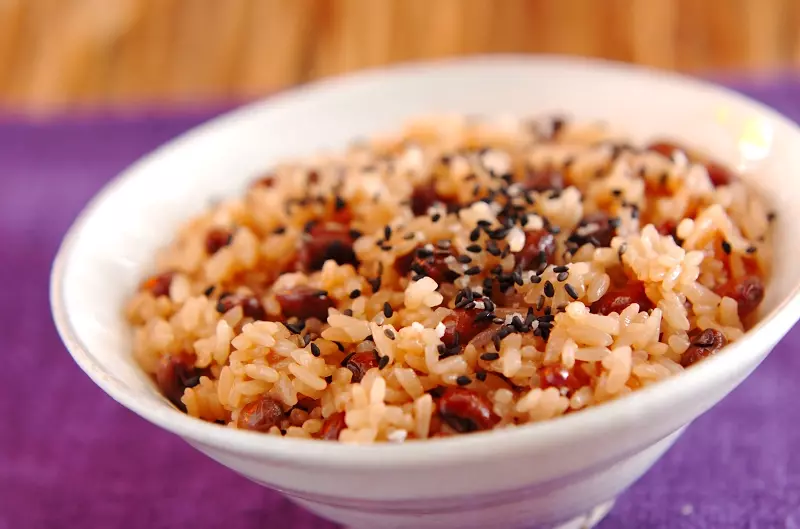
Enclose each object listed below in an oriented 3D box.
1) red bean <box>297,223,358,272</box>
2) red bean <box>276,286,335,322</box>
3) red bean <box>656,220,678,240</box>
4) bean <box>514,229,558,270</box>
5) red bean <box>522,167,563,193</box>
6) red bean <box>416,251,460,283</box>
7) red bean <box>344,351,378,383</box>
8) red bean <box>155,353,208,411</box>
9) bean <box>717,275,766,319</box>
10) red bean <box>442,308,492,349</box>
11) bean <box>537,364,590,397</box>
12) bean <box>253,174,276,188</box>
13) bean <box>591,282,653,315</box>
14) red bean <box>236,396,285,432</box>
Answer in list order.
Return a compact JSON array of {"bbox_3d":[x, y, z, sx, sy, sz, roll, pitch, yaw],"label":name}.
[{"bbox_3d":[-0.012,-0.003,0.471,0.010,0.007,0.007,-1,31,12],"label":"red bean"},{"bbox_3d":[-0.015,0.006,0.456,0.010,0.006,0.006,8,34,25],"label":"red bean"},{"bbox_3d":[0.044,-0.006,0.465,0.006,0.005,0.006,5,32,20],"label":"red bean"},{"bbox_3d":[0.022,-0.002,0.462,0.006,0.006,0.009,14,37,33],"label":"bean"},{"bbox_3d":[0.025,-0.014,0.491,0.009,0.006,0.006,0,33,11],"label":"red bean"},{"bbox_3d":[0.006,0.000,0.460,0.009,0.006,0.006,8,34,25],"label":"red bean"},{"bbox_3d":[-0.006,0.016,0.450,0.008,0.005,0.006,-12,33,-9],"label":"red bean"},{"bbox_3d":[-0.034,0.018,0.445,0.007,0.007,0.009,-28,36,-31],"label":"red bean"},{"bbox_3d":[0.055,0.005,0.462,0.009,0.006,0.006,8,35,22],"label":"bean"},{"bbox_3d":[0.010,0.010,0.444,0.009,0.006,0.006,-25,34,-27],"label":"red bean"},{"bbox_3d":[0.025,0.017,0.431,0.009,0.006,0.006,2,32,16],"label":"bean"},{"bbox_3d":[-0.024,-0.014,0.504,0.008,0.005,0.006,-10,32,-5],"label":"bean"},{"bbox_3d":[0.035,0.005,0.447,0.010,0.006,0.006,-8,30,-1],"label":"bean"},{"bbox_3d":[-0.021,0.023,0.434,0.008,0.006,0.006,-11,30,-5],"label":"red bean"}]

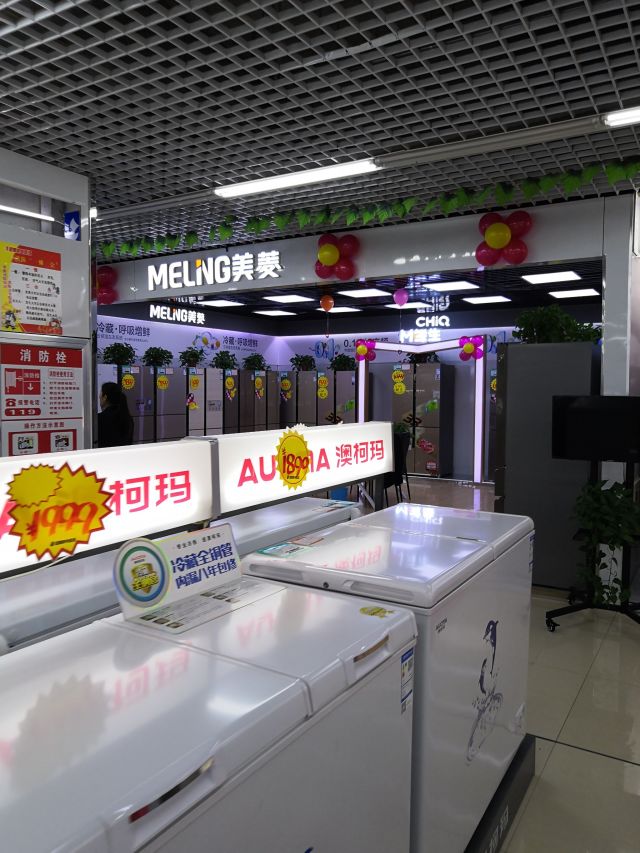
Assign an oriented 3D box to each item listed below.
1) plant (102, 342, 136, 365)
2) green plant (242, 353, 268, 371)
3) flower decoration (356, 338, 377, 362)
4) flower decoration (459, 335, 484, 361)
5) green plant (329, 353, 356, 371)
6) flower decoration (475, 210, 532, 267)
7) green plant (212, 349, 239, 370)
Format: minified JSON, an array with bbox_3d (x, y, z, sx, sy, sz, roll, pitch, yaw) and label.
[{"bbox_3d":[-2.961,-1.061,9.850,0.480,0.340,0.490,2,4,31],"label":"plant"},{"bbox_3d":[-1.149,-1.149,11.854,0.420,0.340,0.440,0,3,0],"label":"green plant"},{"bbox_3d":[0.793,-1.320,11.600,0.390,0.390,0.280,2,4,31],"label":"flower decoration"},{"bbox_3d":[2.357,-1.209,10.350,0.390,0.390,0.280,2,4,31],"label":"flower decoration"},{"bbox_3d":[0.441,-1.240,12.750,0.500,0.330,0.460,2,4,31],"label":"green plant"},{"bbox_3d":[1.300,-1.332,4.714,0.430,0.420,0.260,2,4,31],"label":"flower decoration"},{"bbox_3d":[-1.685,-1.170,11.800,0.460,0.330,0.470,0,3,0],"label":"green plant"}]

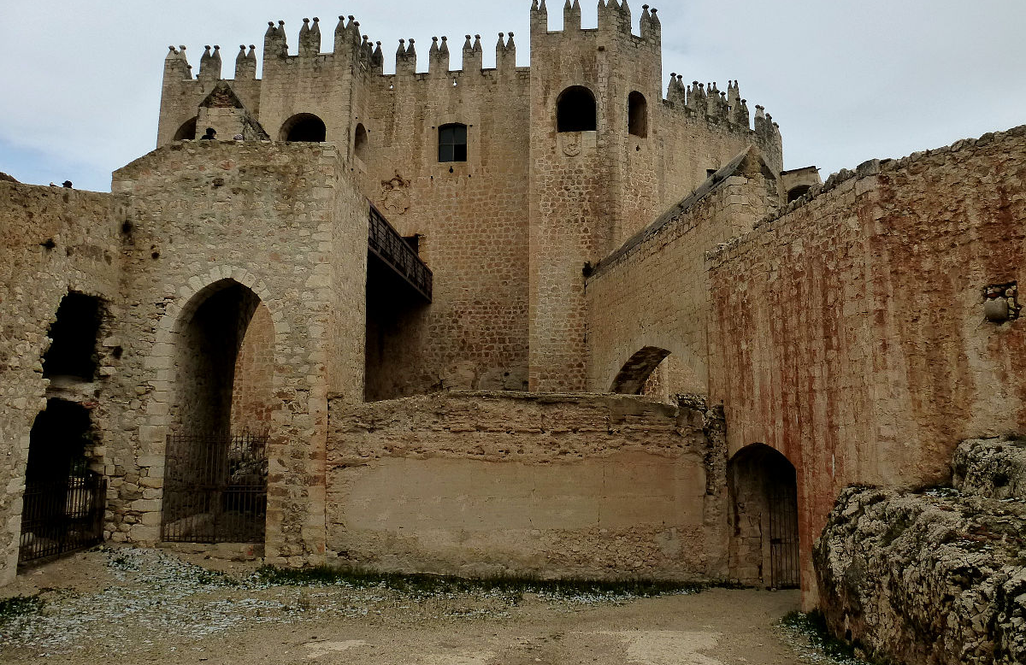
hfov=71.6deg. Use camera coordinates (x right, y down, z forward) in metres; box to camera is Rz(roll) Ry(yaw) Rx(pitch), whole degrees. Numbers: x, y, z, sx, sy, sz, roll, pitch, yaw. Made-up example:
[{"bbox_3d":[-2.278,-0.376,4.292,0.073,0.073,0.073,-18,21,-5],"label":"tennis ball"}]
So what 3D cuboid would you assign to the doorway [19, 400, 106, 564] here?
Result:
[{"bbox_3d":[-7.928,2.484,12.285,0.600,2.590,2.533,0,-6,-2],"label":"doorway"}]

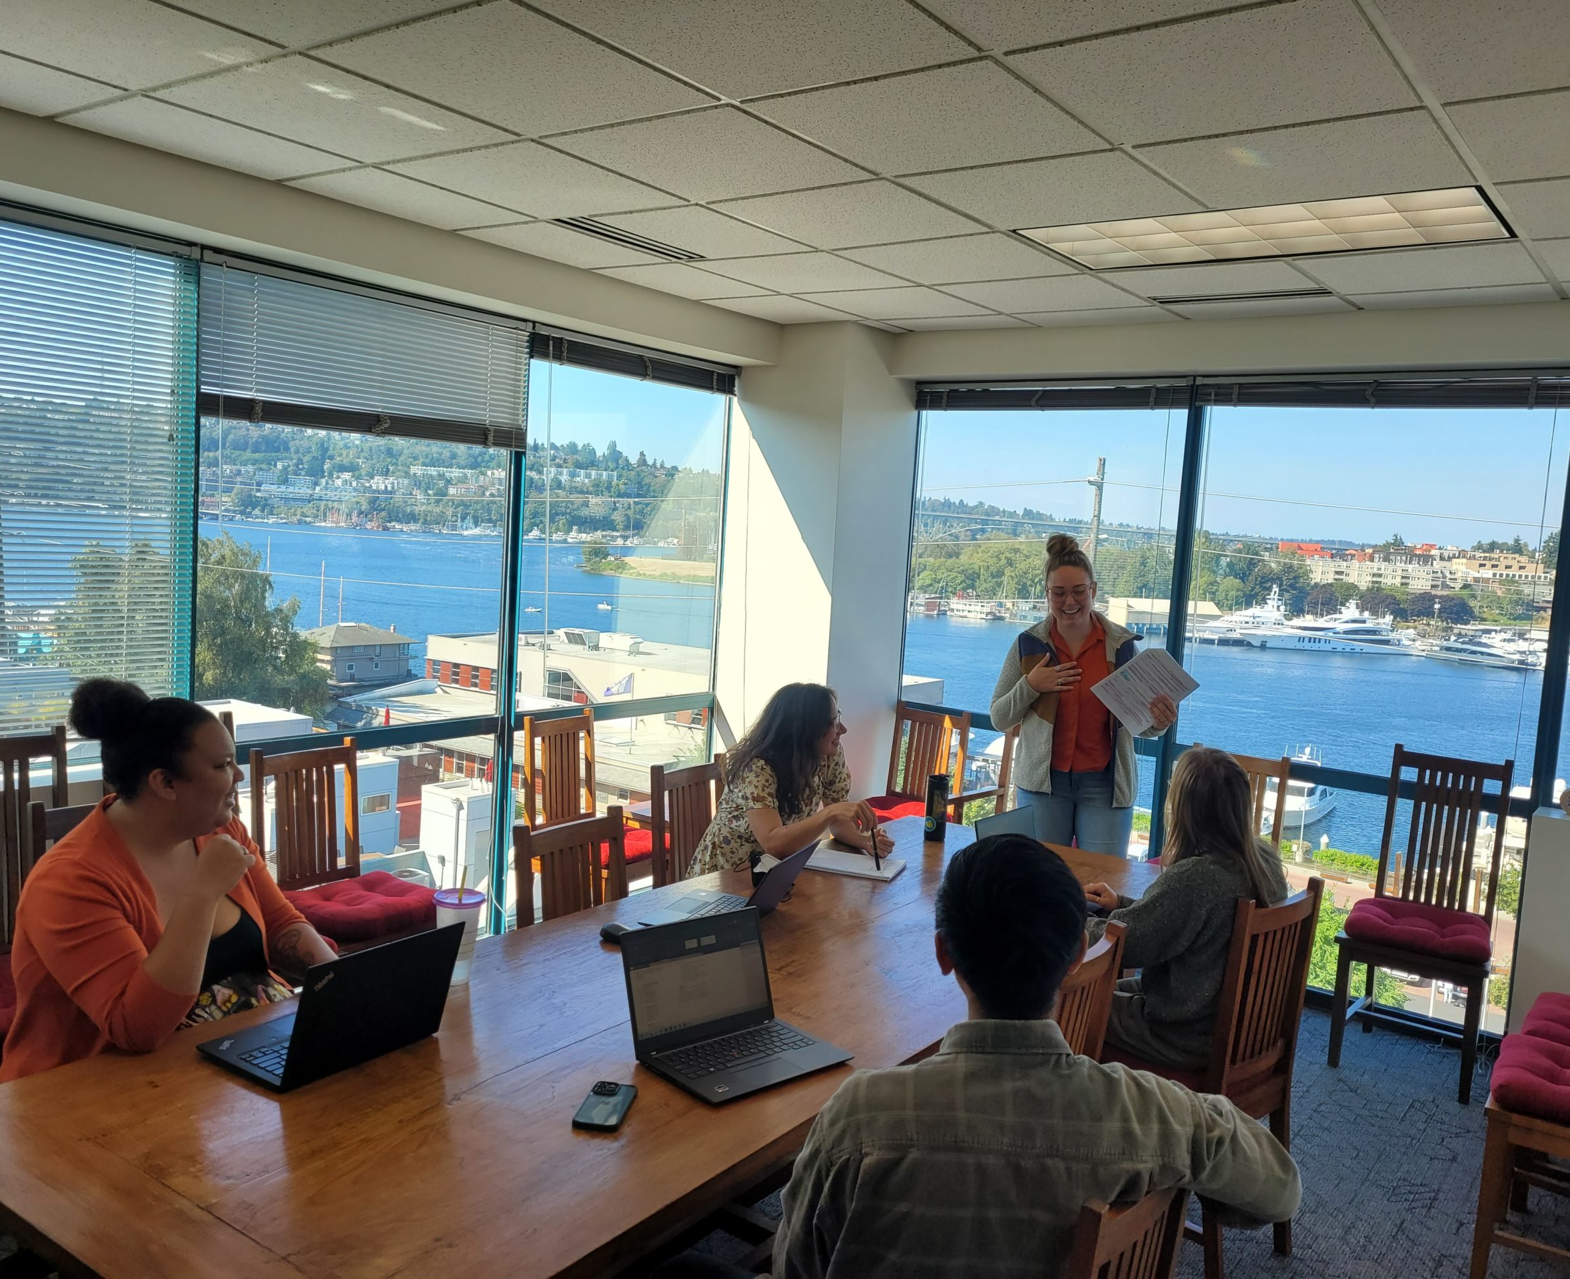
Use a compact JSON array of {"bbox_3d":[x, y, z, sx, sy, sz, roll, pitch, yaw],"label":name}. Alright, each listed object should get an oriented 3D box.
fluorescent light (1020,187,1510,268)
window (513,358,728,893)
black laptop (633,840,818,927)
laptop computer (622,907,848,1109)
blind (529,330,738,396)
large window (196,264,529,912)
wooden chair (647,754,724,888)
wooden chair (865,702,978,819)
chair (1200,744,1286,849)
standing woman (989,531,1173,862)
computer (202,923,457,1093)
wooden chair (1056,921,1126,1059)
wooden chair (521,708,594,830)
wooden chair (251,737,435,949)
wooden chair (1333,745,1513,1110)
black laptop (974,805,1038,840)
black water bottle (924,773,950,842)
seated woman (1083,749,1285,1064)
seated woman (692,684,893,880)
[{"bbox_3d":[1.281,-1.139,3.517,1.200,0.080,0.600,7,6,36],"label":"fluorescent light"},{"bbox_3d":[-0.666,-0.004,5.367,0.080,2.240,1.170,7,6,36],"label":"window"},{"bbox_3d":[-0.123,0.579,3.043,0.325,0.196,0.315,6,6,22],"label":"black laptop"},{"bbox_3d":[-0.083,0.647,2.289,0.324,0.222,0.283,-1,7,-43],"label":"laptop computer"},{"bbox_3d":[-0.576,-1.121,5.226,0.050,0.115,1.200,7,6,36],"label":"blind"},{"bbox_3d":[-1.382,-0.003,4.274,0.100,2.220,1.260,7,6,36],"label":"large window"},{"bbox_3d":[-0.134,0.885,3.939,0.520,0.950,0.460,7,6,36],"label":"wooden chair"},{"bbox_3d":[0.461,0.798,5.349,0.460,0.950,0.520,7,6,36],"label":"wooden chair"},{"bbox_3d":[1.562,0.902,4.737,0.450,0.930,0.520,7,6,36],"label":"chair"},{"bbox_3d":[0.993,0.519,4.390,0.560,1.740,0.400,5,5,17],"label":"standing woman"},{"bbox_3d":[-0.777,0.606,2.218,0.286,0.230,0.321,7,6,33],"label":"computer"},{"bbox_3d":[0.369,1.017,2.662,0.500,0.925,0.450,8,7,40],"label":"wooden chair"},{"bbox_3d":[-0.695,0.781,4.721,0.520,0.950,0.460,7,6,36],"label":"wooden chair"},{"bbox_3d":[-1.296,0.826,3.787,0.520,0.950,0.460,7,6,36],"label":"wooden chair"},{"bbox_3d":[2.186,0.938,4.370,0.460,1.060,0.540,8,6,39],"label":"wooden chair"},{"bbox_3d":[0.713,0.588,3.503,0.265,0.200,0.310,8,7,40],"label":"black laptop"},{"bbox_3d":[0.484,0.521,4.029,0.069,0.210,0.069,7,6,36],"label":"black water bottle"},{"bbox_3d":[0.863,0.853,3.110,0.520,1.233,0.620,-1,7,-42],"label":"seated woman"},{"bbox_3d":[-0.006,0.738,3.850,0.680,1.220,0.500,7,6,36],"label":"seated woman"}]

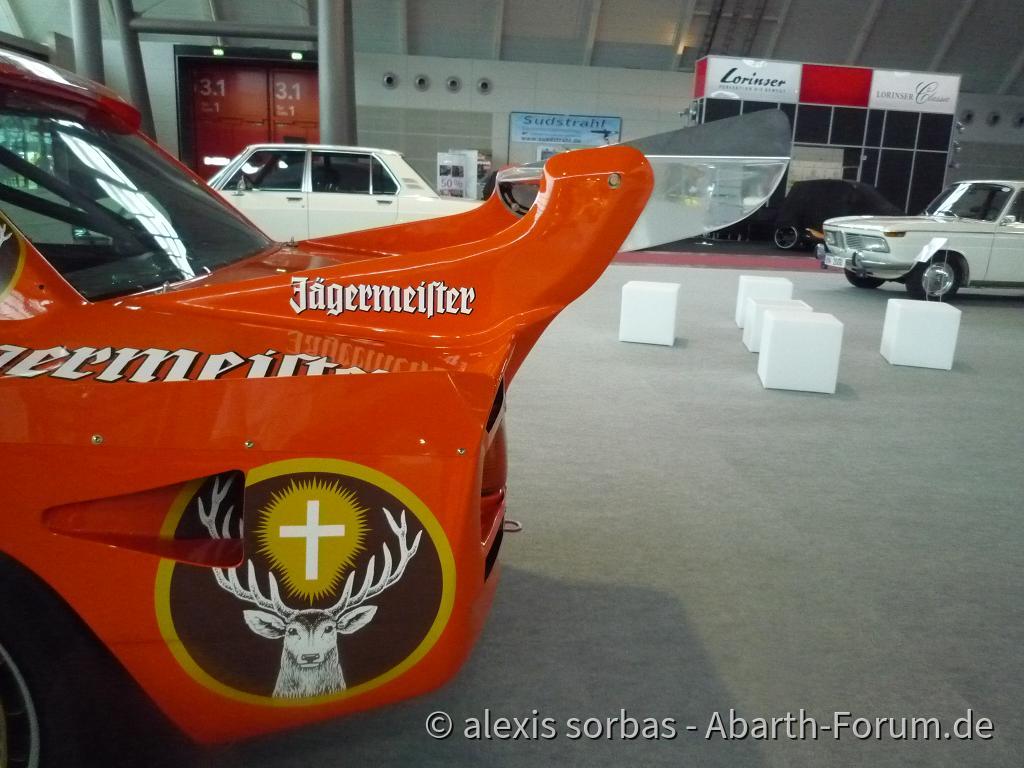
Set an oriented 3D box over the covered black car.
[{"bbox_3d":[7.343,-3.572,15.843,4.000,1.470,1.750,2,15,0],"label":"covered black car"}]

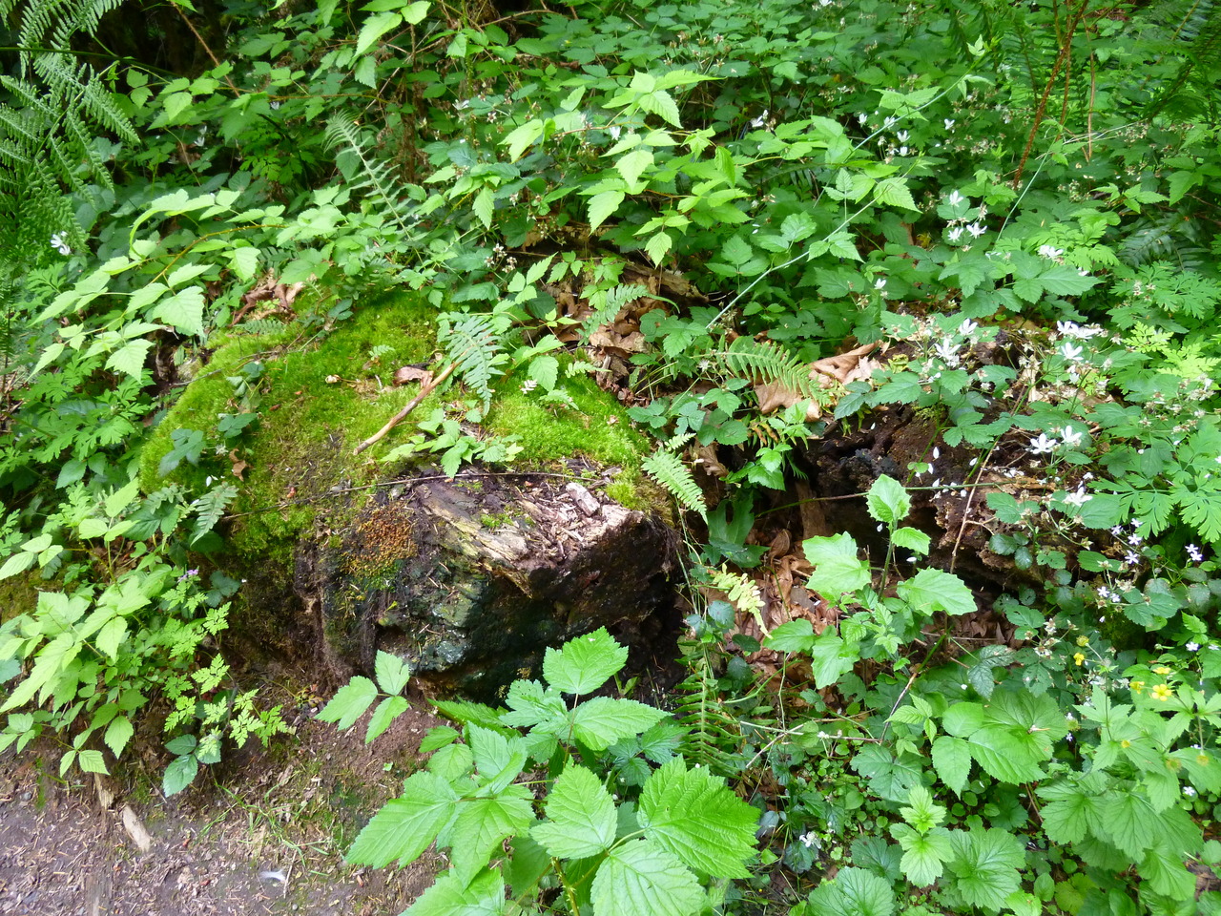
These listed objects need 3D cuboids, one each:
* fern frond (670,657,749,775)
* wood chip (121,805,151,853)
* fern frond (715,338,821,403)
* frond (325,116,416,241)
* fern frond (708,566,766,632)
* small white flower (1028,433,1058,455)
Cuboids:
[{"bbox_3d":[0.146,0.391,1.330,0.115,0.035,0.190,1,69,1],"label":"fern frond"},{"bbox_3d":[-0.807,0.628,1.497,0.030,0.016,0.108,-25,41,-33],"label":"wood chip"},{"bbox_3d":[0.292,-0.164,1.640,0.215,0.045,0.100,20,38,12],"label":"fern frond"},{"bbox_3d":[-0.544,-0.633,2.000,0.125,0.330,0.055,-39,18,-16],"label":"frond"},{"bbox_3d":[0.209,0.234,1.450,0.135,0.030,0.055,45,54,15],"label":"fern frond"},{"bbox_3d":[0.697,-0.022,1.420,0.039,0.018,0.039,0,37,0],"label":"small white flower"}]

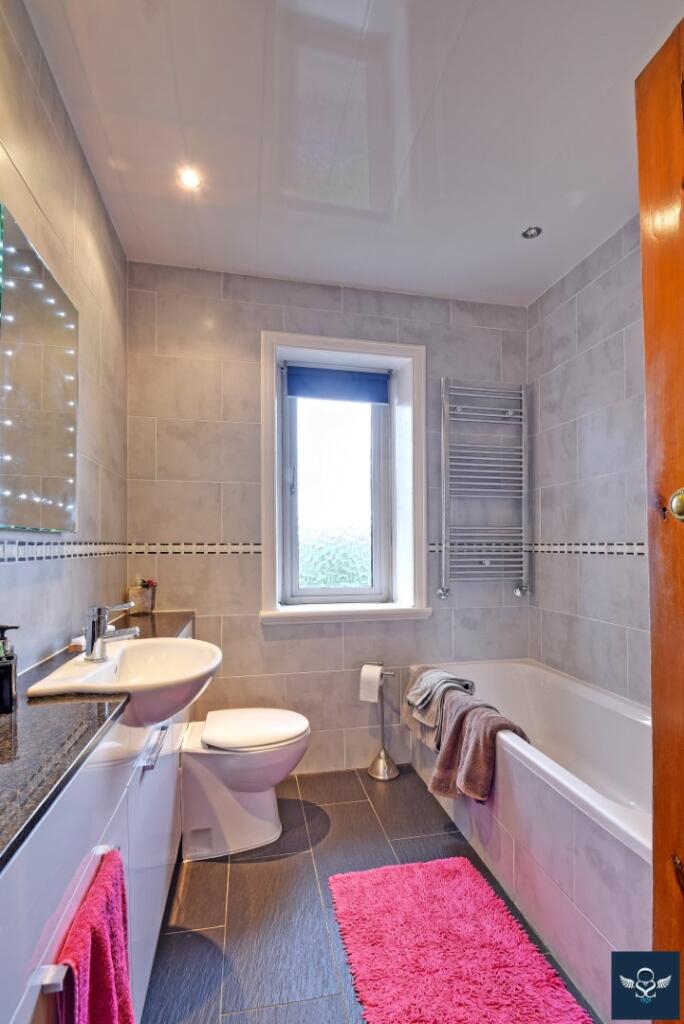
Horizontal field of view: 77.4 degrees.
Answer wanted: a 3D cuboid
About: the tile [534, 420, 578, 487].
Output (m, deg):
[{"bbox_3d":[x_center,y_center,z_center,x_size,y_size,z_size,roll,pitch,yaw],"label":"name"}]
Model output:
[{"bbox_3d":[1.095,-0.286,2.229,0.012,0.300,0.360,0,-2,-11],"label":"tile"}]

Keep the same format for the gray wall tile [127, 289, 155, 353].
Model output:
[{"bbox_3d":[-0.949,-0.902,2.034,0.127,0.298,0.012,0,-2,-11],"label":"gray wall tile"}]

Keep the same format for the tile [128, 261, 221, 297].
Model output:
[{"bbox_3d":[-0.810,-1.131,2.097,0.432,0.137,0.012,1,-3,-12],"label":"tile"}]

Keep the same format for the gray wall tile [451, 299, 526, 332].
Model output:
[{"bbox_3d":[0.851,-1.125,2.454,0.482,0.154,0.012,1,-3,-12],"label":"gray wall tile"}]

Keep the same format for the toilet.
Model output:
[{"bbox_3d":[-0.370,1.067,1.698,0.495,0.430,0.350,0,-2,-11],"label":"toilet"}]

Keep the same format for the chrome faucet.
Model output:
[{"bbox_3d":[-0.642,0.335,1.196,0.138,0.152,0.052,1,-3,-12],"label":"chrome faucet"}]

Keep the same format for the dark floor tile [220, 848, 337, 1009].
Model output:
[{"bbox_3d":[-0.205,1.273,1.338,0.303,0.012,0.514,1,-3,-12],"label":"dark floor tile"}]

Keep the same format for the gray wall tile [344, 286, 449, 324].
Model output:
[{"bbox_3d":[0.303,-1.106,2.290,0.602,0.141,0.012,0,-2,-11],"label":"gray wall tile"}]

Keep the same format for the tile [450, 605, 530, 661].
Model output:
[{"bbox_3d":[0.819,0.665,2.331,0.455,0.294,0.012,0,-2,-11],"label":"tile"}]

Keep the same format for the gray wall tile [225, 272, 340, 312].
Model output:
[{"bbox_3d":[-0.287,-1.111,2.172,0.602,0.141,0.012,0,-2,-11],"label":"gray wall tile"}]

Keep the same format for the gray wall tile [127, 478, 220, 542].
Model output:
[{"bbox_3d":[-0.793,-0.003,2.050,0.424,0.287,0.012,1,-3,-12],"label":"gray wall tile"}]

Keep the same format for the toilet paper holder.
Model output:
[{"bbox_3d":[0.202,1.021,2.108,0.160,0.540,0.150,0,-2,-11],"label":"toilet paper holder"}]

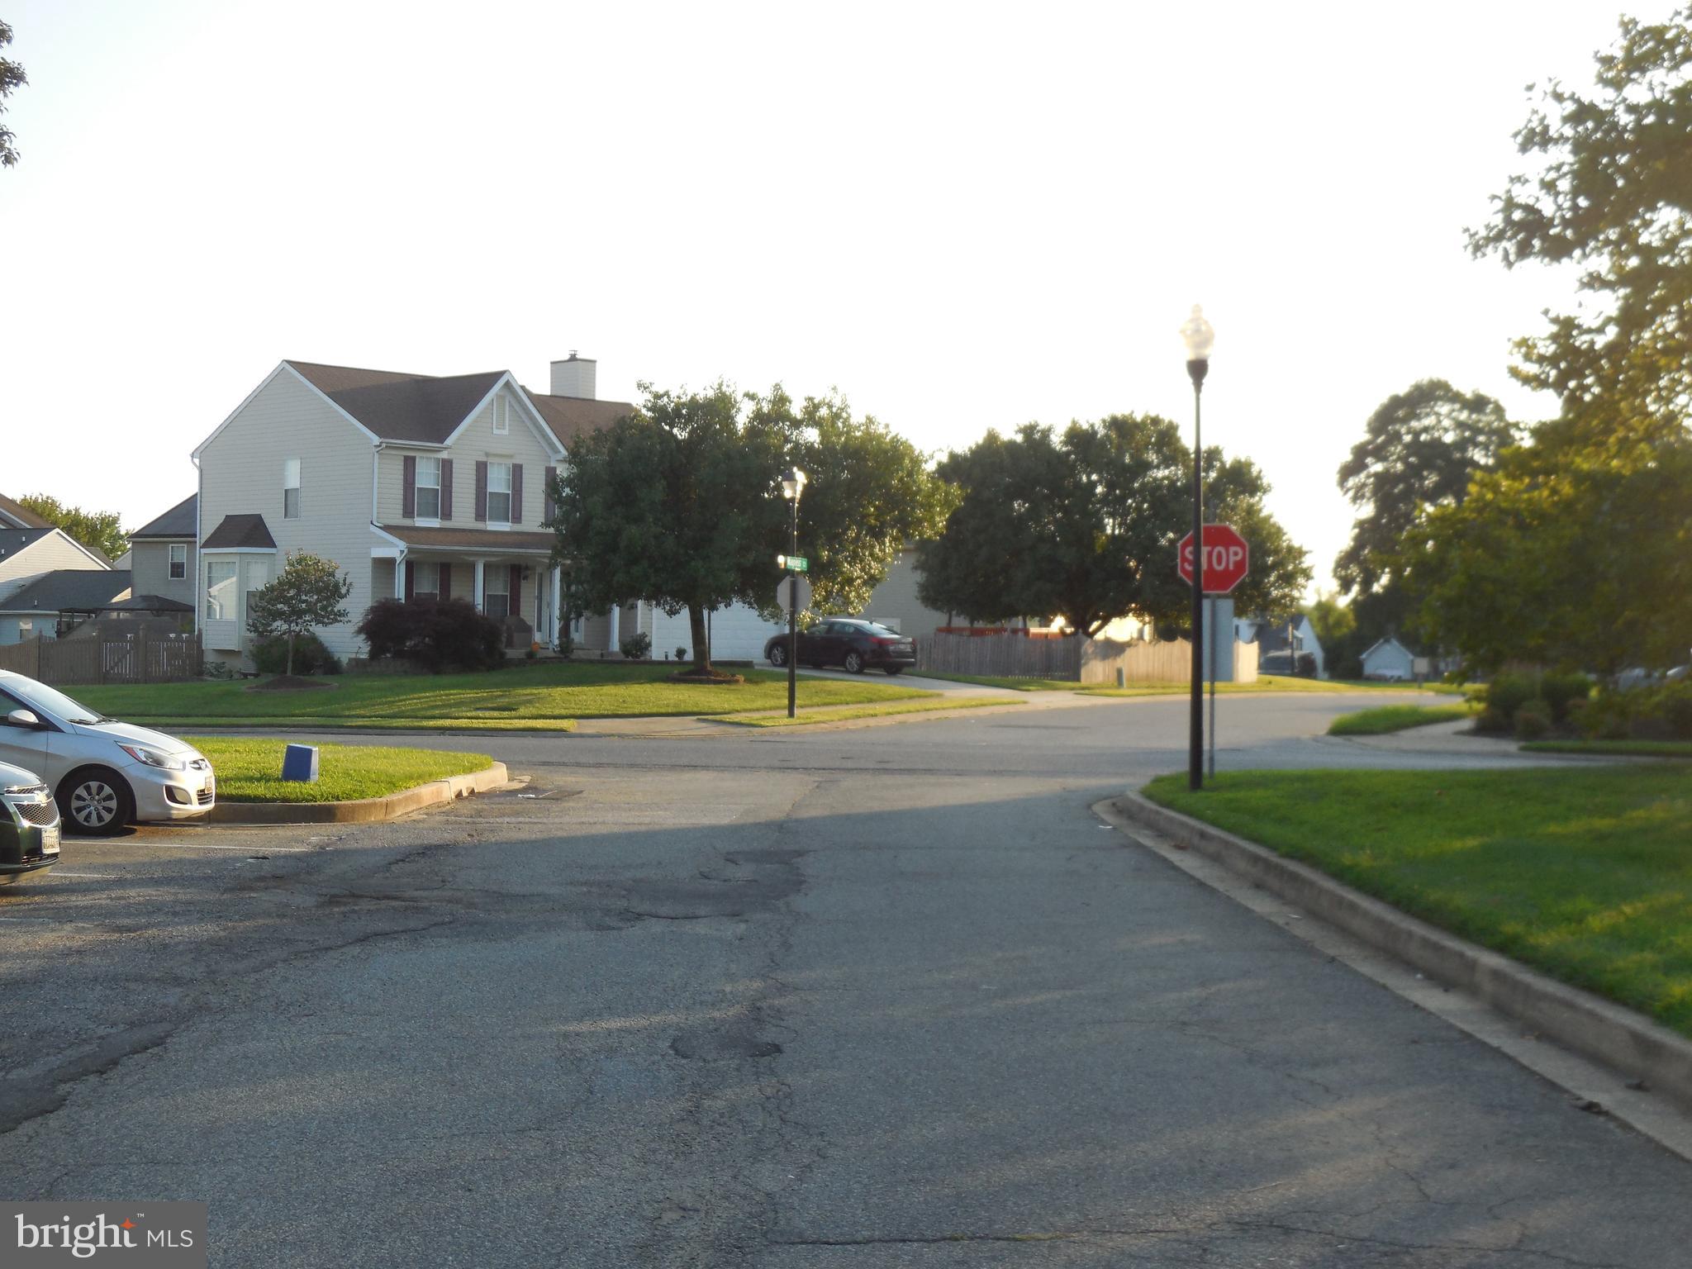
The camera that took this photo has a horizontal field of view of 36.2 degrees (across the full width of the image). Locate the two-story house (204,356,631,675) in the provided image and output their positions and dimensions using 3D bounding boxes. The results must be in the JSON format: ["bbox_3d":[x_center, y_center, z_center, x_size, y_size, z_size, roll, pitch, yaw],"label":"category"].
[{"bbox_3d":[-10.000,-3.650,73.000,9.100,9.000,14.300,0,0,41],"label":"two-story house"}]

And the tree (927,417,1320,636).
[{"bbox_3d":[9.356,-3.111,91.000,13.600,9.200,12.300,0,0,6],"label":"tree"}]

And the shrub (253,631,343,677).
[{"bbox_3d":[-13.950,0.487,65.800,2.250,1.170,2.000,0,0,-12],"label":"shrub"}]

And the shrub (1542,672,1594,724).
[{"bbox_3d":[12.943,1.139,46.500,0.970,0.960,0.950,0,0,16],"label":"shrub"}]

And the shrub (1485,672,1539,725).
[{"bbox_3d":[11.958,1.151,46.500,0.980,0.970,0.950,0,0,14],"label":"shrub"}]

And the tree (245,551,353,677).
[{"bbox_3d":[-13.309,-0.514,63.000,2.600,3.070,2.500,0,0,-12],"label":"tree"}]

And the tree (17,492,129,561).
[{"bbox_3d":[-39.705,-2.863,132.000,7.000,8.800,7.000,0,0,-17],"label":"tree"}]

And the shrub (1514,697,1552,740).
[{"bbox_3d":[10.268,1.264,38.700,0.580,0.650,0.580,0,0,0],"label":"shrub"}]

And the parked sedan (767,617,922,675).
[{"bbox_3d":[-0.146,0.298,71.300,4.800,1.450,1.840,5,3,42],"label":"parked sedan"}]

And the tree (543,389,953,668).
[{"bbox_3d":[-2.368,-2.645,64.000,9.800,7.200,8.800,0,0,0],"label":"tree"}]

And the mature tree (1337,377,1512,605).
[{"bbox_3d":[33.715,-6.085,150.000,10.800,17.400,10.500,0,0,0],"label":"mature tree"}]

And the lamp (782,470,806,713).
[{"bbox_3d":[-1.092,-0.863,54.200,0.500,5.280,0.500,0,0,-1],"label":"lamp"}]

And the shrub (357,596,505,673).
[{"bbox_3d":[-10.094,0.000,63.000,3.550,1.850,3.200,0,0,0],"label":"shrub"}]

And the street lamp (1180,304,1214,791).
[{"bbox_3d":[3.572,-0.879,26.300,0.360,4.920,0.360,0,0,0],"label":"street lamp"}]

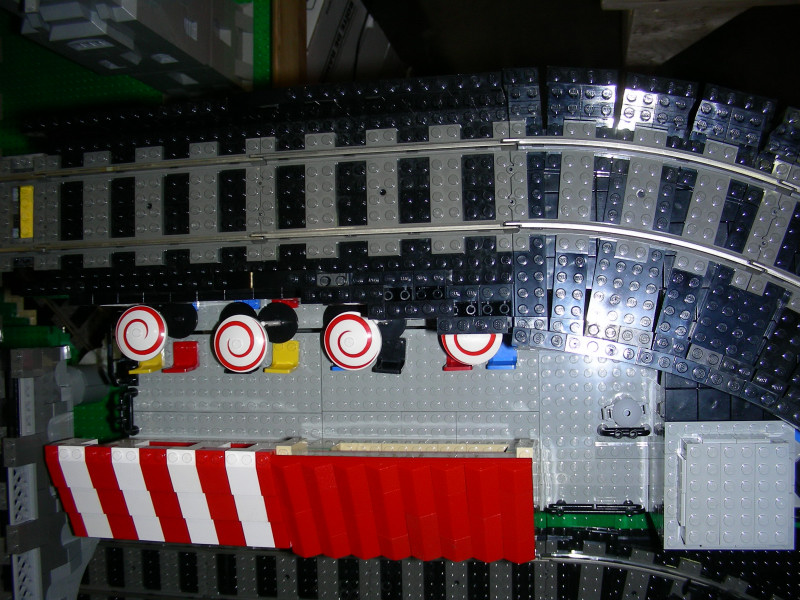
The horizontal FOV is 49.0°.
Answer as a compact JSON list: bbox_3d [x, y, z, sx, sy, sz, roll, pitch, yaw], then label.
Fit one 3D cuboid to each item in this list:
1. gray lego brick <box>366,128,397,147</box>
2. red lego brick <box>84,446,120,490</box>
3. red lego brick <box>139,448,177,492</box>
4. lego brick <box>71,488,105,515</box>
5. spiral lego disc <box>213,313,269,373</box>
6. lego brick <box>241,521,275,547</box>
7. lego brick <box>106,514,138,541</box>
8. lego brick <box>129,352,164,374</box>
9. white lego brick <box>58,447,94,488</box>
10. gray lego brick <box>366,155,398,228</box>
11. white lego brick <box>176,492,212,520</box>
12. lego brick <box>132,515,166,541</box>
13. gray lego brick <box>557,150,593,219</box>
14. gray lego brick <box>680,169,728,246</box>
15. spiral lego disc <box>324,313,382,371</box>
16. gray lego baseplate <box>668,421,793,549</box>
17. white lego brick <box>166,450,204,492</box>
[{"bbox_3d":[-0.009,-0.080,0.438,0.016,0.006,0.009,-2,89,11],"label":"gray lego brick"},{"bbox_3d":[-0.155,0.089,0.459,0.016,0.011,0.024,-1,88,11],"label":"red lego brick"},{"bbox_3d":[-0.124,0.087,0.450,0.016,0.011,0.024,-1,88,11],"label":"red lego brick"},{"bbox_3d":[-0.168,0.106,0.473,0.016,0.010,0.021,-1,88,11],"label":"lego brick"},{"bbox_3d":[-0.089,0.024,0.486,0.032,0.007,0.032,-1,88,11],"label":"spiral lego disc"},{"bbox_3d":[-0.074,0.119,0.458,0.016,0.011,0.024,-1,88,11],"label":"lego brick"},{"bbox_3d":[-0.150,0.119,0.474,0.016,0.011,0.024,-1,88,11],"label":"lego brick"},{"bbox_3d":[-0.156,0.035,0.536,0.016,0.016,0.018,-2,88,11],"label":"lego brick"},{"bbox_3d":[-0.166,0.086,0.451,0.016,0.011,0.024,-1,89,11],"label":"white lego brick"},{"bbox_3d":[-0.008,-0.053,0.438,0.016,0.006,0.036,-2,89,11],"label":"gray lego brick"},{"bbox_3d":[-0.107,0.103,0.456,0.016,0.011,0.024,-1,88,11],"label":"white lego brick"},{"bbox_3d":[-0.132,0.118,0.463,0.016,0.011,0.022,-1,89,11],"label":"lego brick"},{"bbox_3d":[0.085,-0.054,0.423,0.016,0.005,0.033,4,89,11],"label":"gray lego brick"},{"bbox_3d":[0.144,-0.043,0.414,0.016,0.005,0.033,15,91,11],"label":"gray lego brick"},{"bbox_3d":[-0.026,0.022,0.473,0.032,0.008,0.032,0,89,11],"label":"spiral lego disc"},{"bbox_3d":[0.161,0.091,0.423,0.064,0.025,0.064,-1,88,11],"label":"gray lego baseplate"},{"bbox_3d":[-0.109,0.088,0.447,0.016,0.011,0.024,-1,88,11],"label":"white lego brick"}]

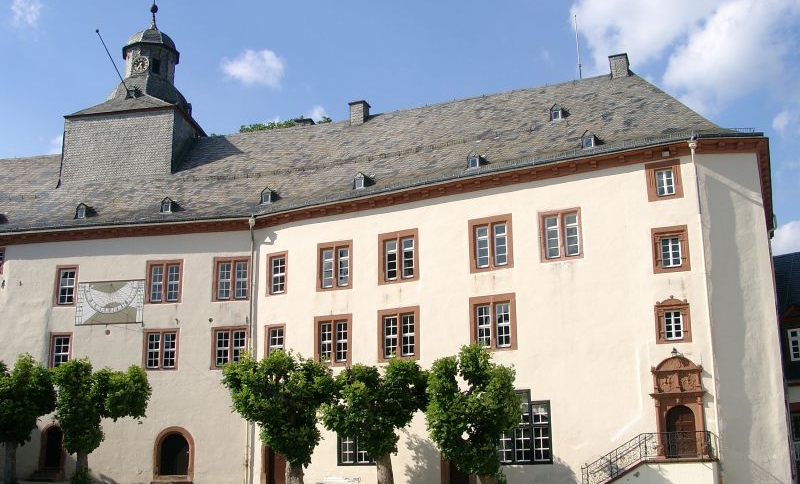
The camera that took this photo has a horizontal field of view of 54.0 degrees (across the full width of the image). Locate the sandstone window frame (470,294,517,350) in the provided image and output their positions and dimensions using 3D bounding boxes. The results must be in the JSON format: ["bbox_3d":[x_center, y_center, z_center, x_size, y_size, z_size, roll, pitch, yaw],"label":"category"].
[{"bbox_3d":[3.700,3.208,31.074,1.991,2.235,0.250,-8,-17,28],"label":"sandstone window frame"}]

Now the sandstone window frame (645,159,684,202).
[{"bbox_3d":[9.850,-2.246,29.211,1.242,1.460,0.250,-7,-13,27],"label":"sandstone window frame"}]

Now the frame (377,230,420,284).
[{"bbox_3d":[-0.035,0.664,33.828,1.992,2.286,0.250,-8,-17,28],"label":"frame"}]

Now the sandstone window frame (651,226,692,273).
[{"bbox_3d":[9.797,0.279,28.385,1.270,1.699,0.250,-8,-17,28],"label":"sandstone window frame"}]

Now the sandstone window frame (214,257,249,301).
[{"bbox_3d":[-8.032,1.775,37.554,1.888,2.167,0.250,-3,-15,9],"label":"sandstone window frame"}]

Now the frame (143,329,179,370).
[{"bbox_3d":[-11.666,5.259,38.342,1.771,2.004,0.250,-3,-16,8],"label":"frame"}]

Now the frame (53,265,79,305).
[{"bbox_3d":[-16.510,2.196,38.964,1.274,2.068,0.250,-3,-15,9],"label":"frame"}]

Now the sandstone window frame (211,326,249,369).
[{"bbox_3d":[-8.567,5.373,39.659,1.992,2.122,0.250,-3,-12,13],"label":"sandstone window frame"}]

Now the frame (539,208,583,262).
[{"bbox_3d":[6.267,-0.253,30.510,1.713,2.027,0.250,-8,-17,28],"label":"frame"}]

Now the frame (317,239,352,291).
[{"bbox_3d":[-2.992,1.149,36.645,1.930,2.273,0.250,-9,-17,27],"label":"frame"}]

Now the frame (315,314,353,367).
[{"bbox_3d":[-2.996,4.557,35.734,2.042,2.343,0.250,-9,-17,27],"label":"frame"}]

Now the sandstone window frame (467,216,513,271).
[{"bbox_3d":[3.720,0.084,31.860,1.913,2.246,0.250,-8,-17,28],"label":"sandstone window frame"}]

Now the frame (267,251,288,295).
[{"bbox_3d":[-6.088,1.643,39.391,1.403,2.220,0.250,-8,-14,33],"label":"frame"}]

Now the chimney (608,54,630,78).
[{"bbox_3d":[10.520,-8.193,37.406,0.807,1.165,0.800,-8,-17,28],"label":"chimney"}]

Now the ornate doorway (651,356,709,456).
[{"bbox_3d":[9.578,5.648,26.939,1.845,3.353,0.600,-8,-17,28],"label":"ornate doorway"}]

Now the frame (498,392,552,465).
[{"bbox_3d":[4.820,7.236,30.713,2.279,2.831,0.220,-9,-17,27],"label":"frame"}]

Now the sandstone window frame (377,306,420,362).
[{"bbox_3d":[0.007,4.061,34.220,2.012,2.274,0.250,-9,-17,27],"label":"sandstone window frame"}]

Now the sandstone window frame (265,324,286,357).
[{"bbox_3d":[-5.685,4.799,35.957,1.221,2.004,0.250,-8,-17,28],"label":"sandstone window frame"}]

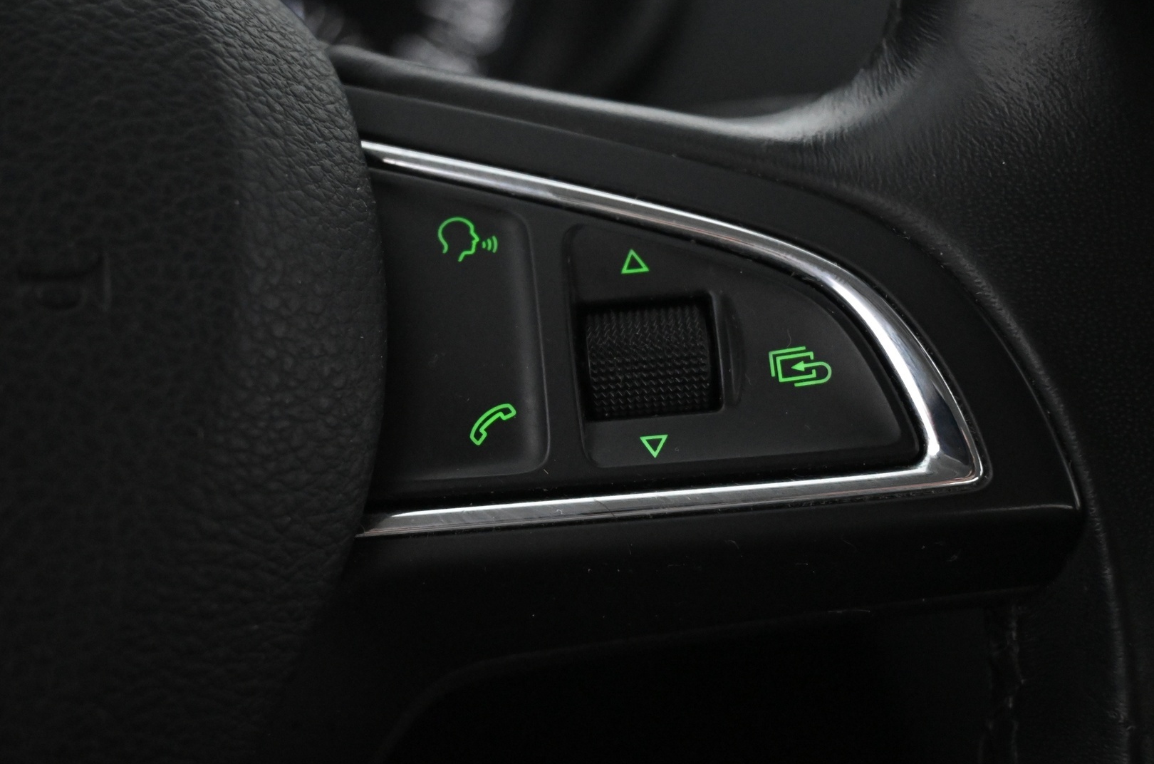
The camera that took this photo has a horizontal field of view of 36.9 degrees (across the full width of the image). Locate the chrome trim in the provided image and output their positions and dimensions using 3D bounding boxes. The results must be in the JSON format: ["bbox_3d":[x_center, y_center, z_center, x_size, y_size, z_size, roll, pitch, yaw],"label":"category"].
[{"bbox_3d":[0.007,-0.007,0.207,0.076,0.047,0.010,-5,-7,-1],"label":"chrome trim"}]

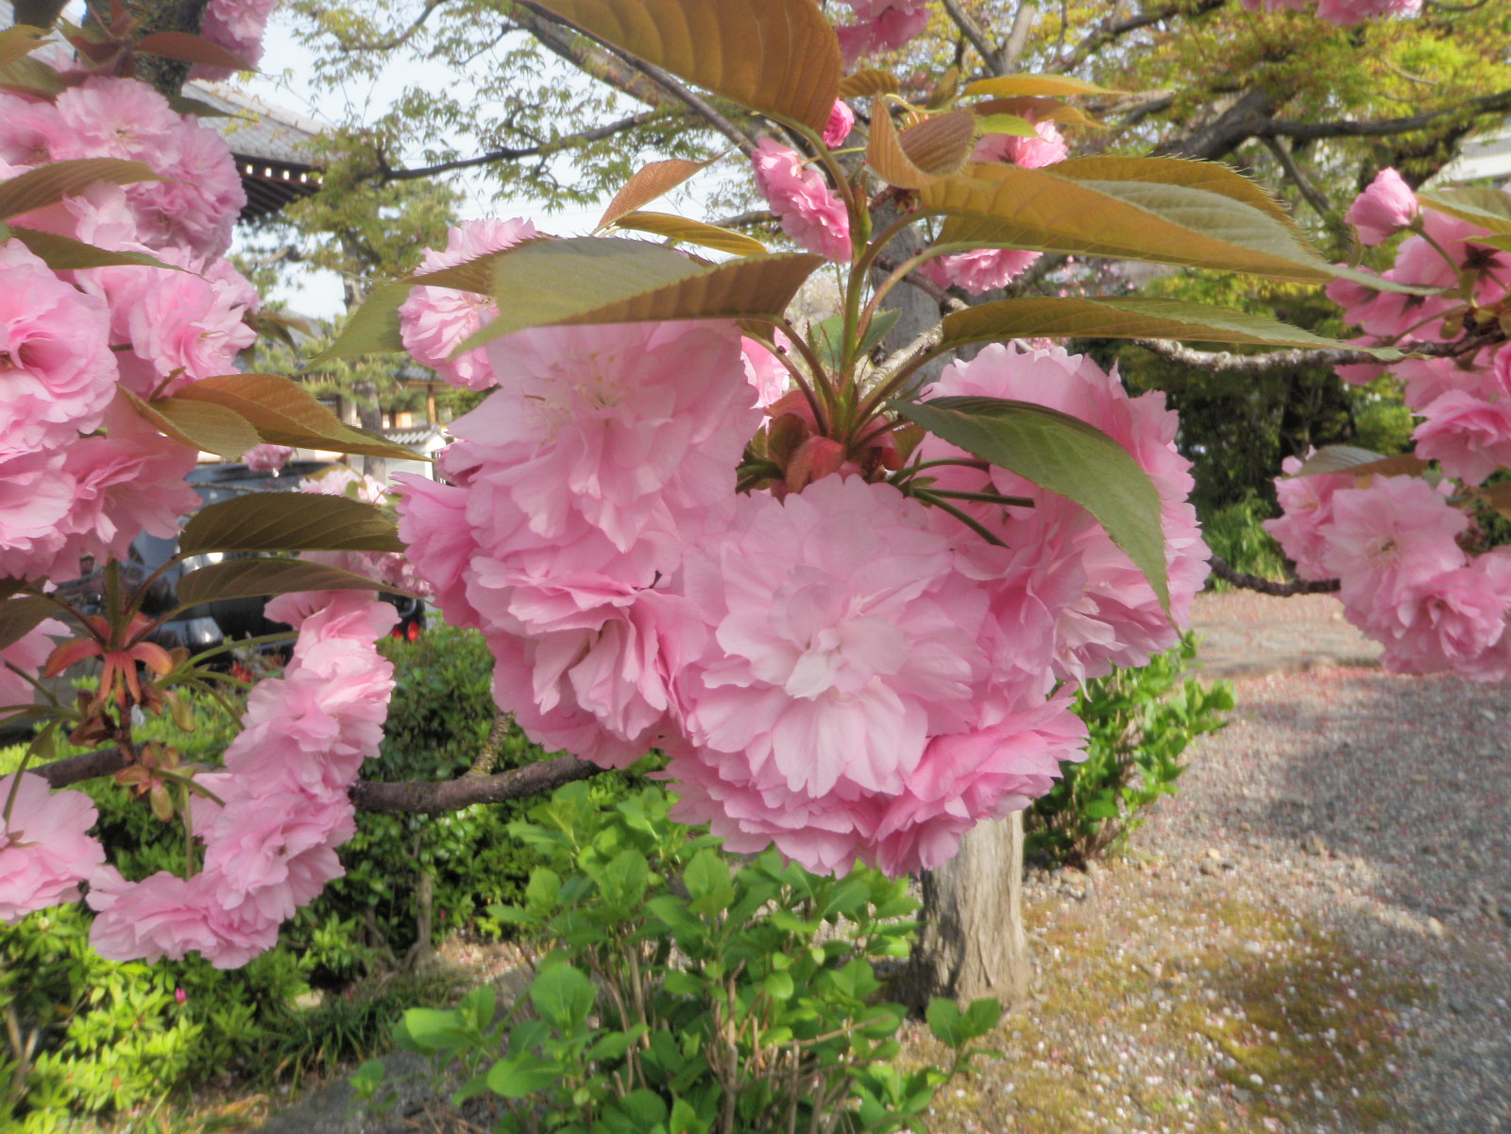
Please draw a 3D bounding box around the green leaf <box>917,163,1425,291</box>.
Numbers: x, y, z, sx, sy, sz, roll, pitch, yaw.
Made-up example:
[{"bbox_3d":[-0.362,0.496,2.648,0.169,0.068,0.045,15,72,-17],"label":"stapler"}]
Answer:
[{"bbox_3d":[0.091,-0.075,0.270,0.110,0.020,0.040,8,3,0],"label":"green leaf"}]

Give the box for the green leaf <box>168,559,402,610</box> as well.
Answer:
[{"bbox_3d":[-0.169,0.006,0.450,0.090,0.016,0.030,3,3,0],"label":"green leaf"}]

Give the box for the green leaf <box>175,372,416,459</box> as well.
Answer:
[{"bbox_3d":[-0.143,-0.047,0.380,0.073,0.017,0.032,15,4,0],"label":"green leaf"}]

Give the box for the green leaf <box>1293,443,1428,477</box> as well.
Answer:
[{"bbox_3d":[0.223,-0.039,0.450,0.052,0.012,0.025,-5,3,0],"label":"green leaf"}]

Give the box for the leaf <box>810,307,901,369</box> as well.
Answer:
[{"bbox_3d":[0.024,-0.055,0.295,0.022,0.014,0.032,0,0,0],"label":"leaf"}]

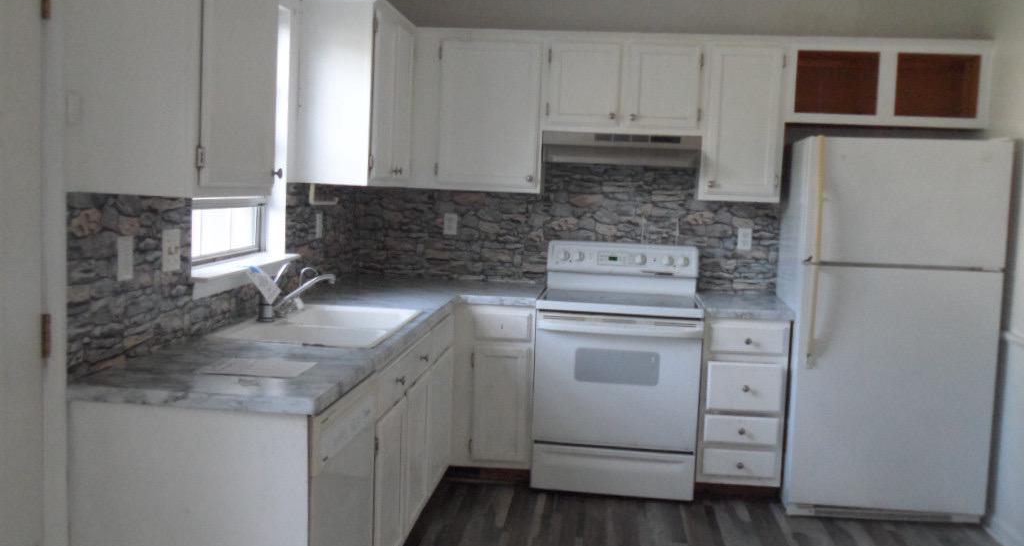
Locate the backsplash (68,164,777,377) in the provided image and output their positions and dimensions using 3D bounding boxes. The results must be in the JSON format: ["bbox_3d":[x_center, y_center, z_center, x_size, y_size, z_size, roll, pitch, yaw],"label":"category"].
[{"bbox_3d":[0.130,-0.127,3.441,2.145,0.645,2.680,3,6,6],"label":"backsplash"}]

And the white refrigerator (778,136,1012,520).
[{"bbox_3d":[1.685,0.243,4.248,0.815,1.685,0.695,3,6,6],"label":"white refrigerator"}]

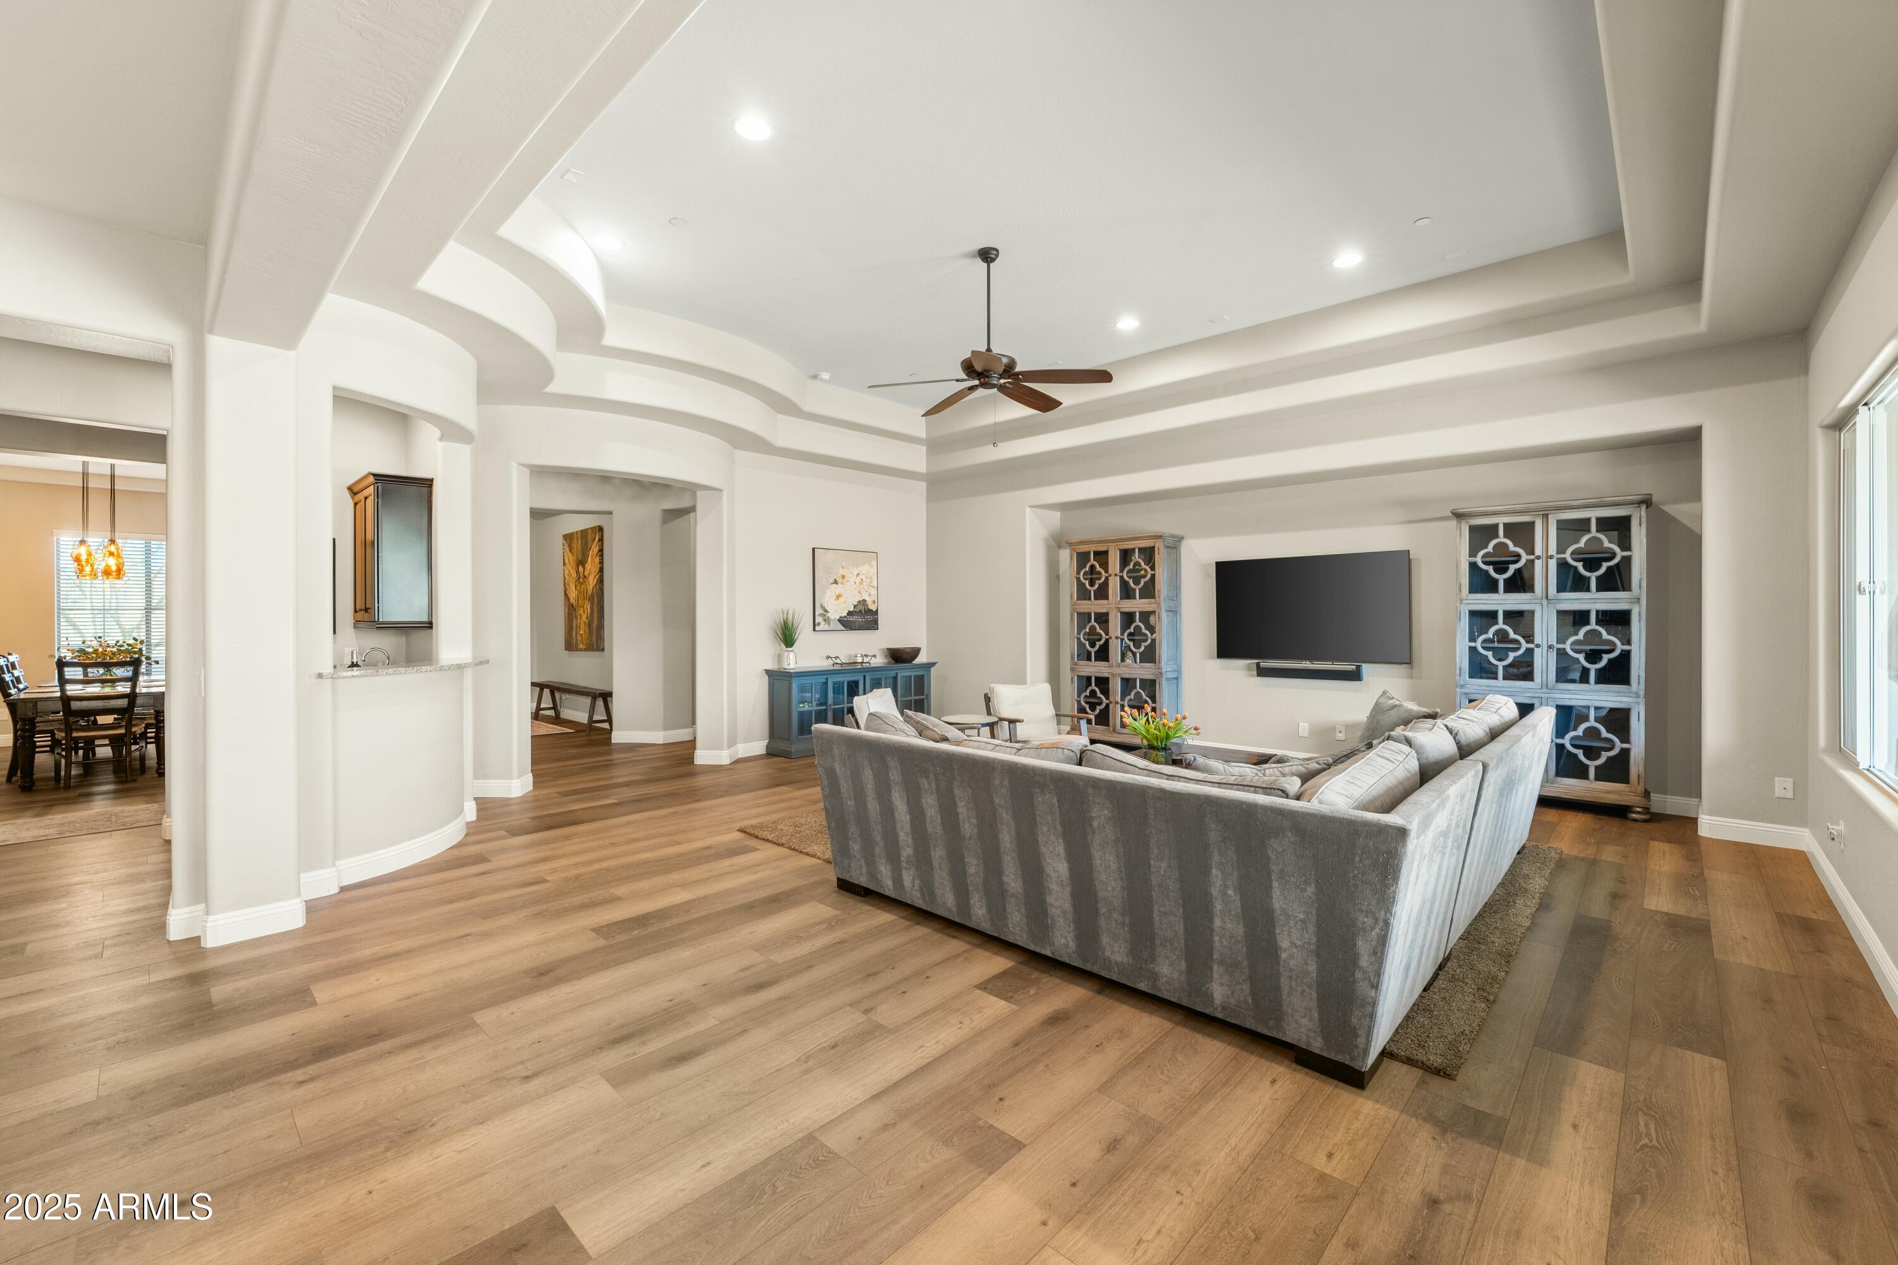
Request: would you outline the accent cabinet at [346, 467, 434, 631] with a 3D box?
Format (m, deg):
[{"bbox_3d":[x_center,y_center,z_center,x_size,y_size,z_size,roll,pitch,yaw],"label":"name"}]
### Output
[{"bbox_3d":[-4.037,-0.560,5.324,0.840,1.050,0.370,1,2,44],"label":"accent cabinet"}]

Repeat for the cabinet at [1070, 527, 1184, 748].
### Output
[{"bbox_3d":[1.820,0.129,7.699,1.110,2.150,0.410,1,2,44],"label":"cabinet"}]

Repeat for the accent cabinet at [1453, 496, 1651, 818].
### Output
[{"bbox_3d":[4.310,0.183,5.333,1.090,2.150,0.410,1,2,44],"label":"accent cabinet"}]

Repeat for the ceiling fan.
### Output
[{"bbox_3d":[0.247,-1.944,4.540,1.540,0.890,1.540,0,1,0],"label":"ceiling fan"}]

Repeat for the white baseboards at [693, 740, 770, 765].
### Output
[{"bbox_3d":[-2.159,1.249,7.573,0.300,0.140,0.840,0,0,45],"label":"white baseboards"}]

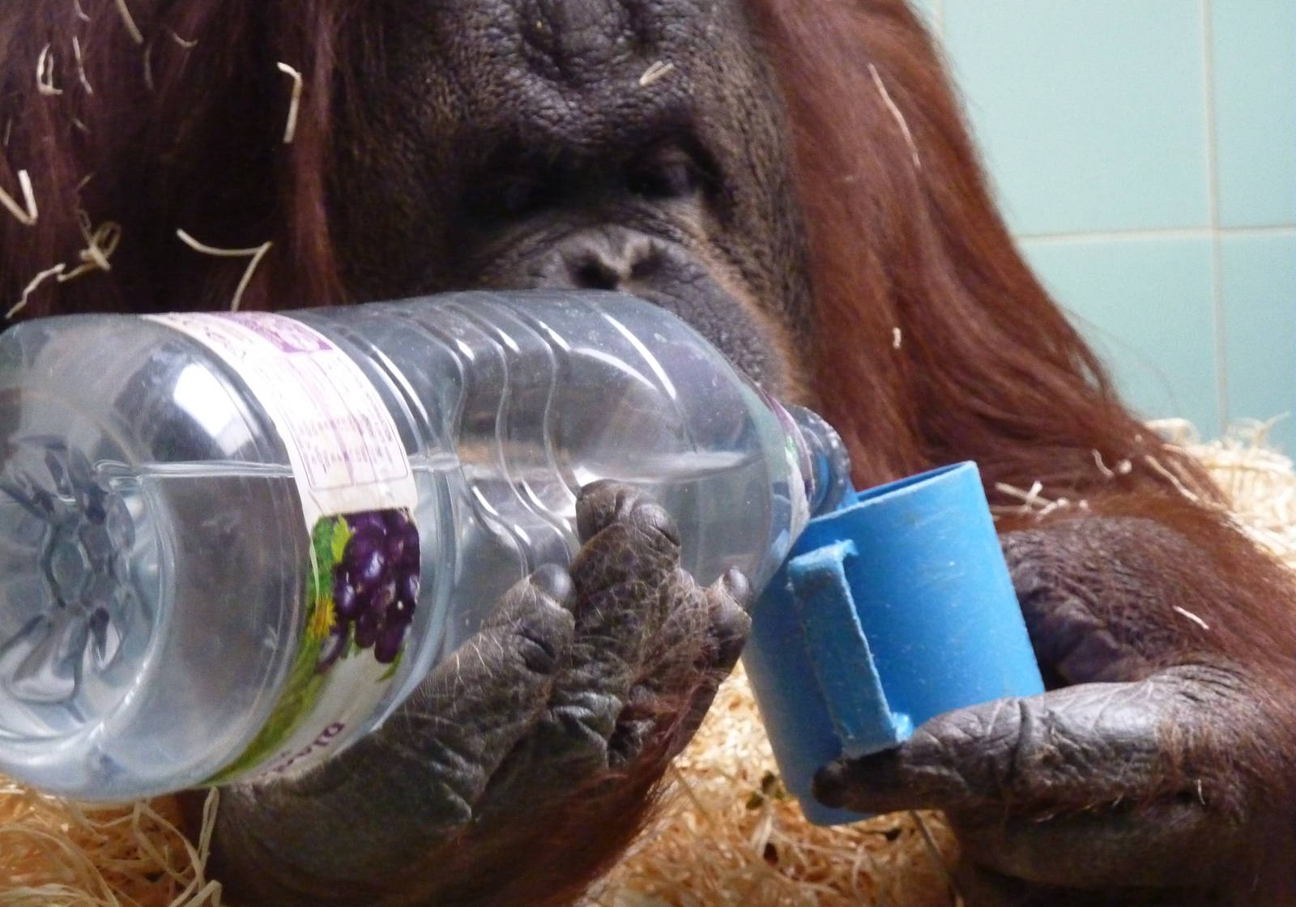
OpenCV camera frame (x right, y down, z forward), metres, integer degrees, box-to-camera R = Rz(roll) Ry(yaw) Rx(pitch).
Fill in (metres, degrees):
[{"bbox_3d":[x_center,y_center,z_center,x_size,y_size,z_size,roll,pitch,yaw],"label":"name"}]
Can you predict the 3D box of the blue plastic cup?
[{"bbox_3d":[0.066,0.055,1.253,0.077,0.085,0.102,-16,4,11],"label":"blue plastic cup"}]

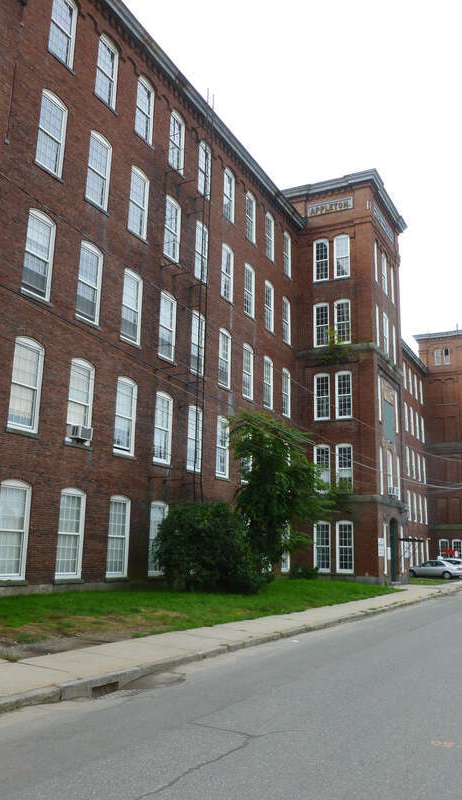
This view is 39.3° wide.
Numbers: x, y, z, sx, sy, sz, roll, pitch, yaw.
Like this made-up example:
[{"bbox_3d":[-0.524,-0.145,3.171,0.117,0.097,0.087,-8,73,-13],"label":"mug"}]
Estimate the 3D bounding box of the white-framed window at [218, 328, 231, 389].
[{"bbox_3d":[-0.291,-2.024,31.040,0.150,2.866,1.142,-6,-15,28],"label":"white-framed window"}]

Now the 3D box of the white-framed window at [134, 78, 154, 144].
[{"bbox_3d":[-3.589,-11.990,26.732,0.160,2.781,1.201,-5,-15,28],"label":"white-framed window"}]

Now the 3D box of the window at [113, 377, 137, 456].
[{"bbox_3d":[-3.890,0.603,23.874,0.160,2.872,1.145,-6,-15,28],"label":"window"}]

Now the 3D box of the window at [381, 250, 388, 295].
[{"bbox_3d":[9.760,-8.151,41.476,0.160,2.707,1.201,-5,-15,28],"label":"window"}]

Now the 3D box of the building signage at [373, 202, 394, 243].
[{"bbox_3d":[9.478,-10.899,40.025,0.120,0.700,4.410,-6,-15,28],"label":"building signage"}]

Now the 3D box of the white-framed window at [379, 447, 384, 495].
[{"bbox_3d":[8.103,3.834,34.887,0.160,2.632,0.868,-6,-15,28],"label":"white-framed window"}]

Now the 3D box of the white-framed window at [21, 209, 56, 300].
[{"bbox_3d":[-6.099,-4.622,20.631,0.150,2.866,1.142,-6,-15,28],"label":"white-framed window"}]

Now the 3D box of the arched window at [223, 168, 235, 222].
[{"bbox_3d":[-0.079,-10.478,33.032,0.150,2.780,1.142,-6,-15,28],"label":"arched window"}]

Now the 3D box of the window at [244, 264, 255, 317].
[{"bbox_3d":[0.953,-5.798,34.320,0.180,2.871,1.189,-6,-15,28],"label":"window"}]

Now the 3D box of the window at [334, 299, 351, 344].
[{"bbox_3d":[6.769,-4.730,39.122,0.992,2.842,0.160,-5,-15,28],"label":"window"}]

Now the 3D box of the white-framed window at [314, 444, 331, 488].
[{"bbox_3d":[5.367,4.038,37.735,0.992,2.854,0.160,-5,-15,28],"label":"white-framed window"}]

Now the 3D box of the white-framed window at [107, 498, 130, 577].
[{"bbox_3d":[-4.017,4.803,22.892,0.180,2.842,1.189,-6,-15,28],"label":"white-framed window"}]

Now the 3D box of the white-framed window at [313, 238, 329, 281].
[{"bbox_3d":[5.603,-8.677,40.212,1.030,2.871,0.180,-6,-15,28],"label":"white-framed window"}]

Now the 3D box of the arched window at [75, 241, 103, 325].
[{"bbox_3d":[-4.773,-3.960,21.888,0.160,2.805,1.162,-6,-15,28],"label":"arched window"}]

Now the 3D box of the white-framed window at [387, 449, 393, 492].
[{"bbox_3d":[9.344,4.430,38.129,0.160,2.744,1.078,-6,-15,28],"label":"white-framed window"}]

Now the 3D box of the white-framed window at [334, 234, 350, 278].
[{"bbox_3d":[6.793,-8.800,39.589,1.030,2.857,0.180,-6,-15,28],"label":"white-framed window"}]

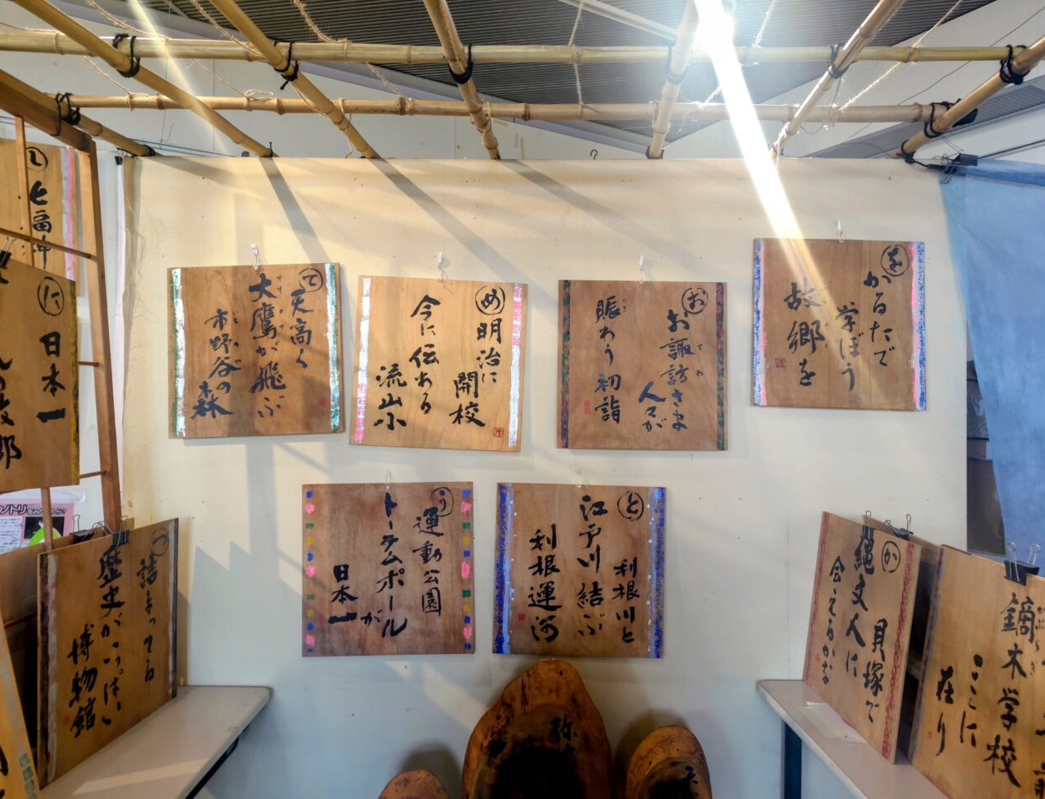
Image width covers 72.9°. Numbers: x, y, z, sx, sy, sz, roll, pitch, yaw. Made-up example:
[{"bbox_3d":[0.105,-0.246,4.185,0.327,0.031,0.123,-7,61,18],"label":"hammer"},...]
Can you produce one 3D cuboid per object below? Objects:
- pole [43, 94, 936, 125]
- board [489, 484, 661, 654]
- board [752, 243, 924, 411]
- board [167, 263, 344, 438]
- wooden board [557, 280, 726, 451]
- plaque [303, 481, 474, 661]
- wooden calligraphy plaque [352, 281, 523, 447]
[{"bbox_3d":[-0.013,-0.680,1.655,2.115,0.040,0.040,0,-1,-2],"label":"pole"},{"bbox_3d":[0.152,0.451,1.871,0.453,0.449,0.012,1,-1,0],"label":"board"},{"bbox_3d":[0.842,-0.200,1.888,0.453,0.449,0.012,1,-1,0],"label":"board"},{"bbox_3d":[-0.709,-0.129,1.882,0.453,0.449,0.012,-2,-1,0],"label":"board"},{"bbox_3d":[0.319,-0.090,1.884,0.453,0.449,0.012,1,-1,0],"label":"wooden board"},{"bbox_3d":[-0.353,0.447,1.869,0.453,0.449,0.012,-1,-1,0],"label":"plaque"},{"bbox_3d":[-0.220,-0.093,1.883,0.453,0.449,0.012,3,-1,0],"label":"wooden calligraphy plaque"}]

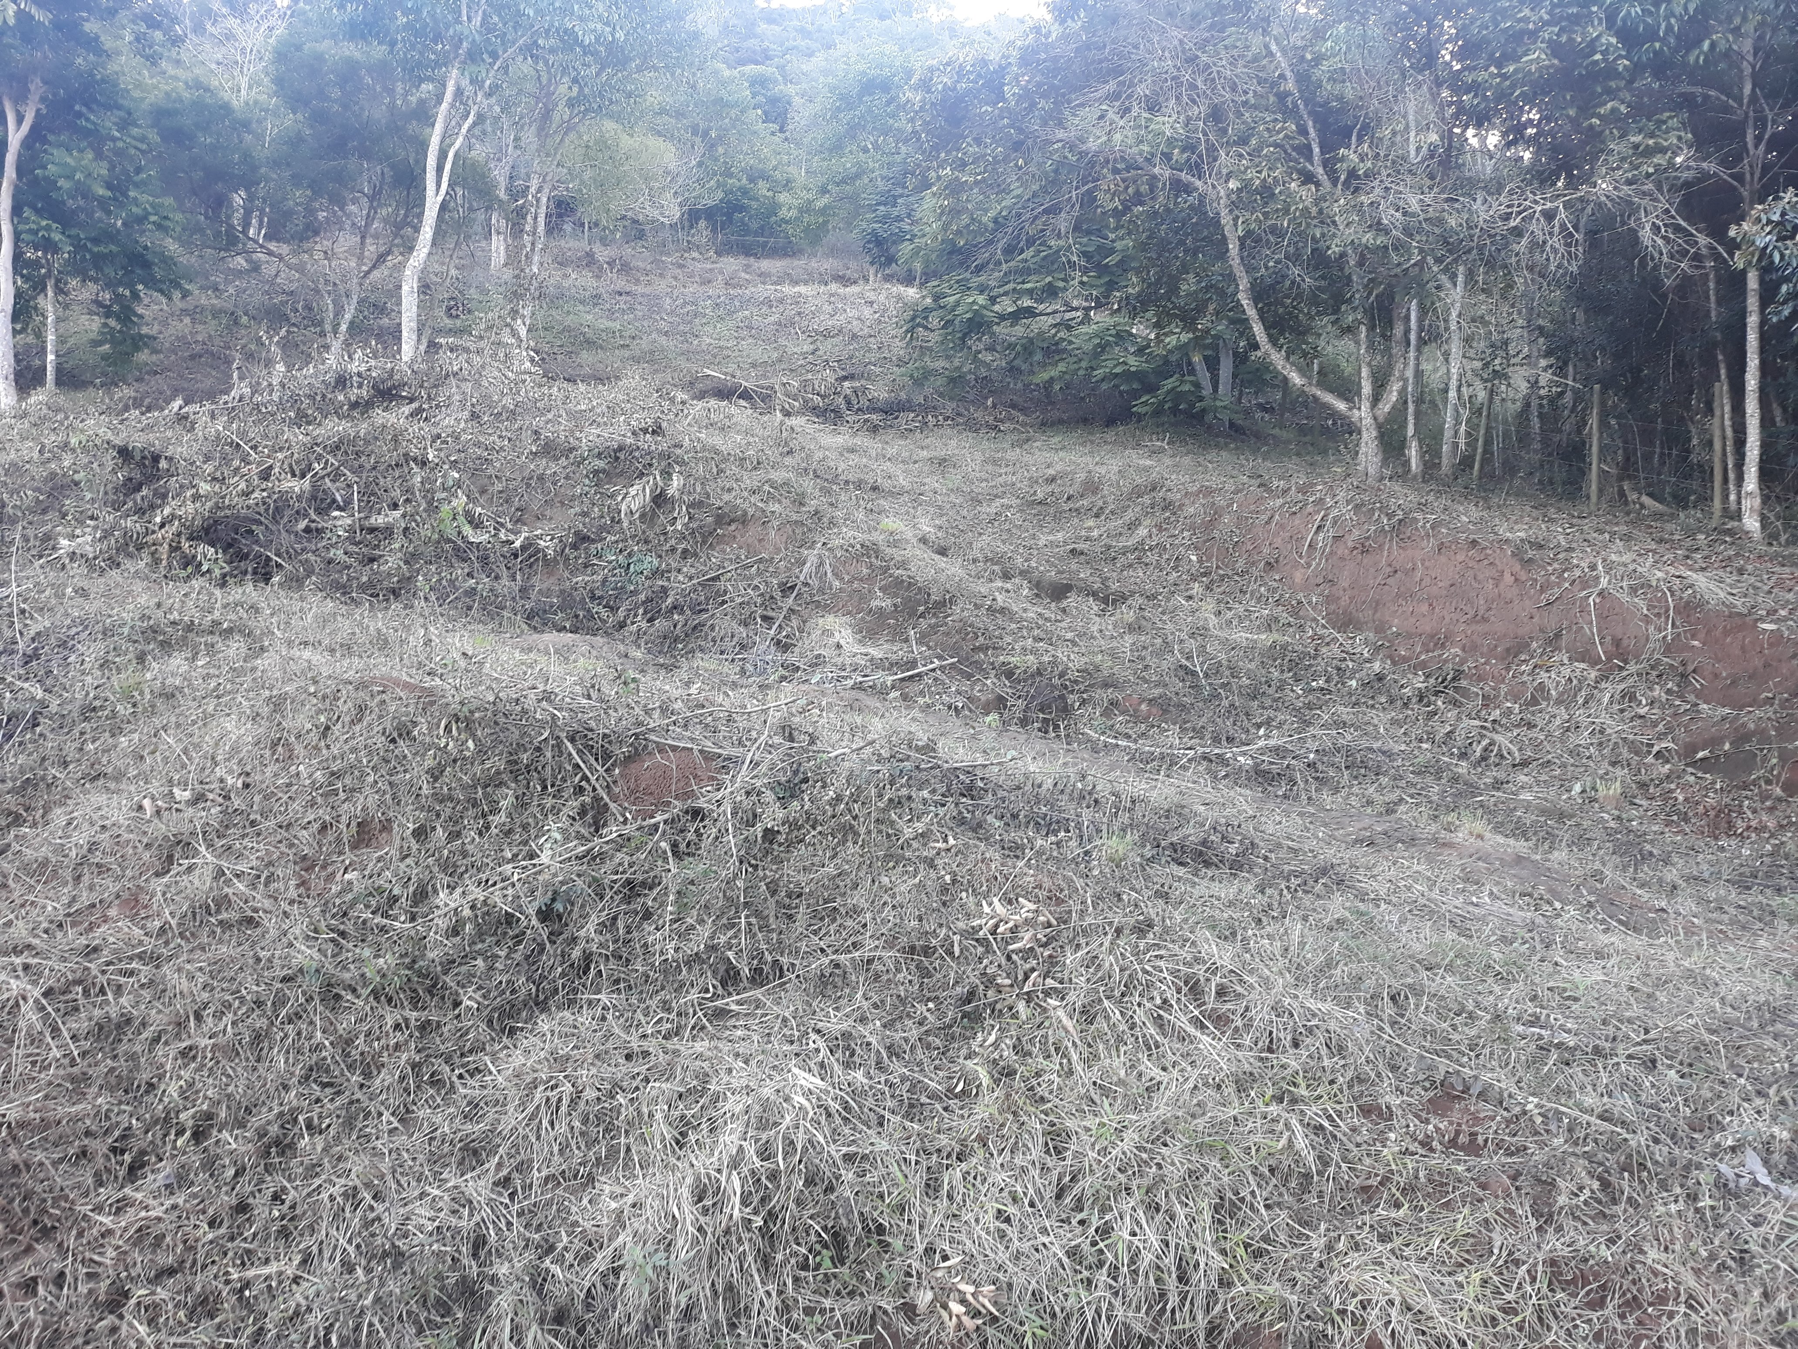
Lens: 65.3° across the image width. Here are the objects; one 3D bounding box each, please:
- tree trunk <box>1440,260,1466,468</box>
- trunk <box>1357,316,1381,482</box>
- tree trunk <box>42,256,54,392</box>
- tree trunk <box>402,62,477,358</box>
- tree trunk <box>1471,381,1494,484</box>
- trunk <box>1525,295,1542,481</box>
[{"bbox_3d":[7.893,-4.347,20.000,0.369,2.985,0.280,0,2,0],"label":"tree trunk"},{"bbox_3d":[6.356,-3.749,19.000,0.314,2.189,0.300,0,2,0],"label":"trunk"},{"bbox_3d":[-11.826,-4.883,19.500,0.152,1.973,0.150,0,2,0],"label":"tree trunk"},{"bbox_3d":[-6.396,-6.465,19.500,1.061,4.316,0.700,0,2,0],"label":"tree trunk"},{"bbox_3d":[8.448,-3.518,20.300,0.316,1.444,0.200,0,2,0],"label":"tree trunk"},{"bbox_3d":[9.497,-4.280,21.000,0.245,2.776,0.220,0,2,0],"label":"trunk"}]

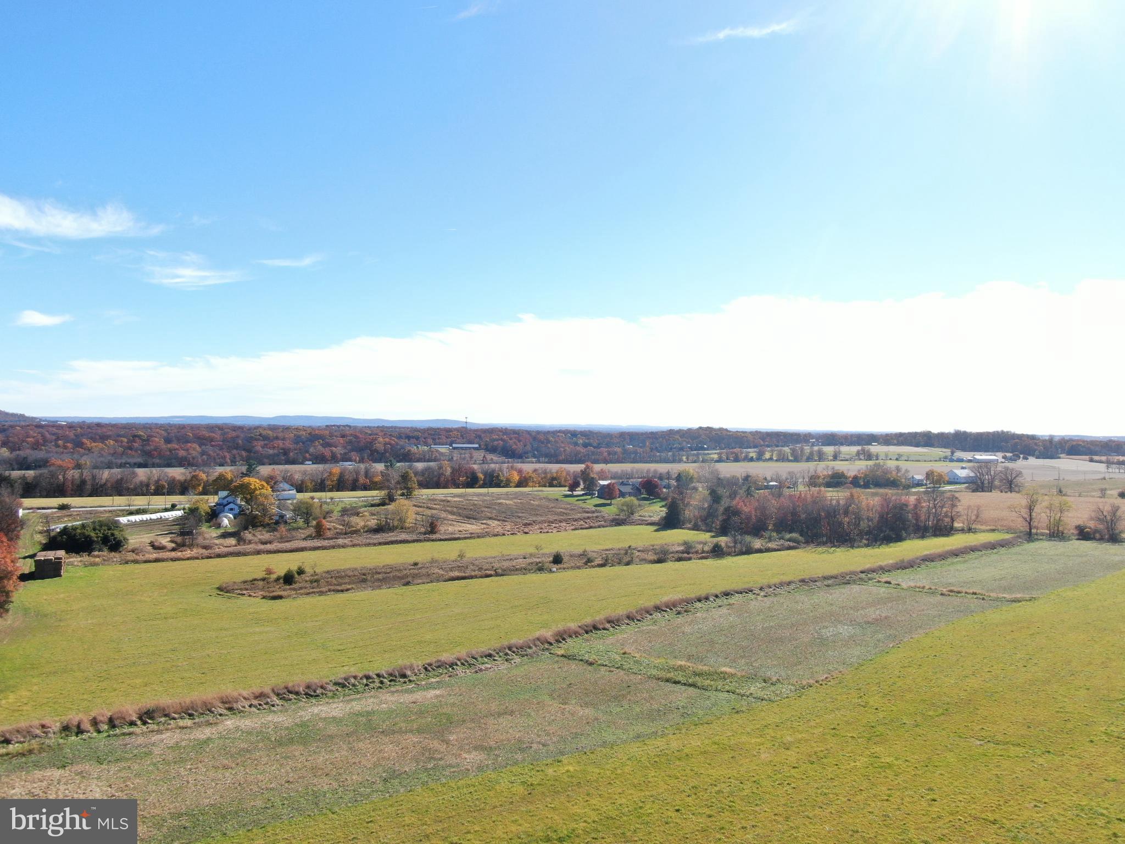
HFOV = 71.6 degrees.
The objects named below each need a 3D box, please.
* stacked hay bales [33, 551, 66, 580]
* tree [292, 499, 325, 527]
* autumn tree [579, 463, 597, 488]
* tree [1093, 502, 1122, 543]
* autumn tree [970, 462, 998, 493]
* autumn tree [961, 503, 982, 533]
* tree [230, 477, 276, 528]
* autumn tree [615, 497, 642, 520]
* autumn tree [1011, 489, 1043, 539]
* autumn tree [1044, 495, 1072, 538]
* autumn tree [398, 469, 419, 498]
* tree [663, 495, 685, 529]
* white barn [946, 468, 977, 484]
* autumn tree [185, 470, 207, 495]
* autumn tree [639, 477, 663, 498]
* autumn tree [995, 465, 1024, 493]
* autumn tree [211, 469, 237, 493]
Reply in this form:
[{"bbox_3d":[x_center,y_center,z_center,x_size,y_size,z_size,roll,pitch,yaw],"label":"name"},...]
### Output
[{"bbox_3d":[-130.034,36.143,198.000,5.766,4.976,10.464,1,0,-31],"label":"stacked hay bales"},{"bbox_3d":[-87.660,31.200,270.140,11.260,9.740,10.920,1,0,0],"label":"tree"},{"bbox_3d":[13.610,28.850,416.390,9.850,15.010,9.560,1,0,0],"label":"autumn tree"},{"bbox_3d":[189.830,35.060,271.730,10.100,14.080,9.800,1,0,0],"label":"tree"},{"bbox_3d":[269.670,35.170,499.410,17.440,20.260,17.440,1,0,28],"label":"autumn tree"},{"bbox_3d":[153.650,36.140,292.950,7.920,11.220,7.680,1,0,0],"label":"autumn tree"},{"bbox_3d":[-108.530,28.210,273.640,16.340,17.880,15.850,1,0,0],"label":"tree"},{"bbox_3d":[28.280,36.250,331.680,11.210,9.340,11.210,1,0,5],"label":"autumn tree"},{"bbox_3d":[169.520,33.690,284.750,11.870,18.290,11.870,1,0,31],"label":"autumn tree"},{"bbox_3d":[178.750,34.040,281.030,10.130,15.830,9.830,1,0,0],"label":"autumn tree"},{"bbox_3d":[-80.070,32.070,406.660,10.540,15.120,10.540,1,0,-11],"label":"autumn tree"},{"bbox_3d":[41.270,33.180,287.270,8.420,12.300,8.160,1,0,0],"label":"tree"},{"bbox_3d":[299.300,40.150,584.960,18.000,10.600,14.000,1,0,-26],"label":"white barn"},{"bbox_3d":[-189.560,31.380,403.670,11.370,13.190,11.370,1,0,-25],"label":"autumn tree"},{"bbox_3d":[42.850,31.820,376.570,11.460,9.760,11.110,1,0,0],"label":"autumn tree"},{"bbox_3d":[286.320,36.690,499.050,18.550,17.710,18.550,1,0,30],"label":"autumn tree"},{"bbox_3d":[-165.140,29.480,379.200,12.820,12.390,12.430,1,0,0],"label":"autumn tree"}]

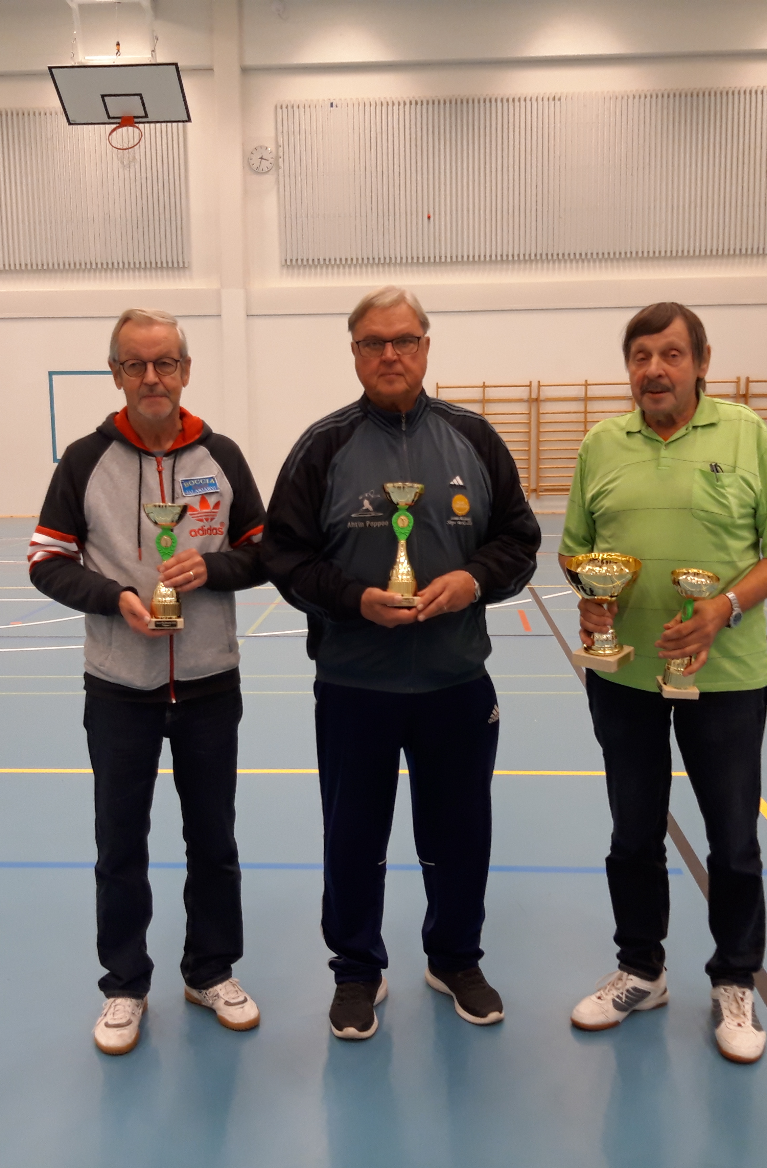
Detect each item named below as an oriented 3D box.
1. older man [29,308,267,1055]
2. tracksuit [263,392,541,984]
[{"bbox_3d":[-0.537,0.221,2.757,0.570,1.700,0.420,-2,7,-11],"label":"older man"},{"bbox_3d":[0.047,0.278,2.815,0.640,1.430,0.400,-1,7,-1],"label":"tracksuit"}]

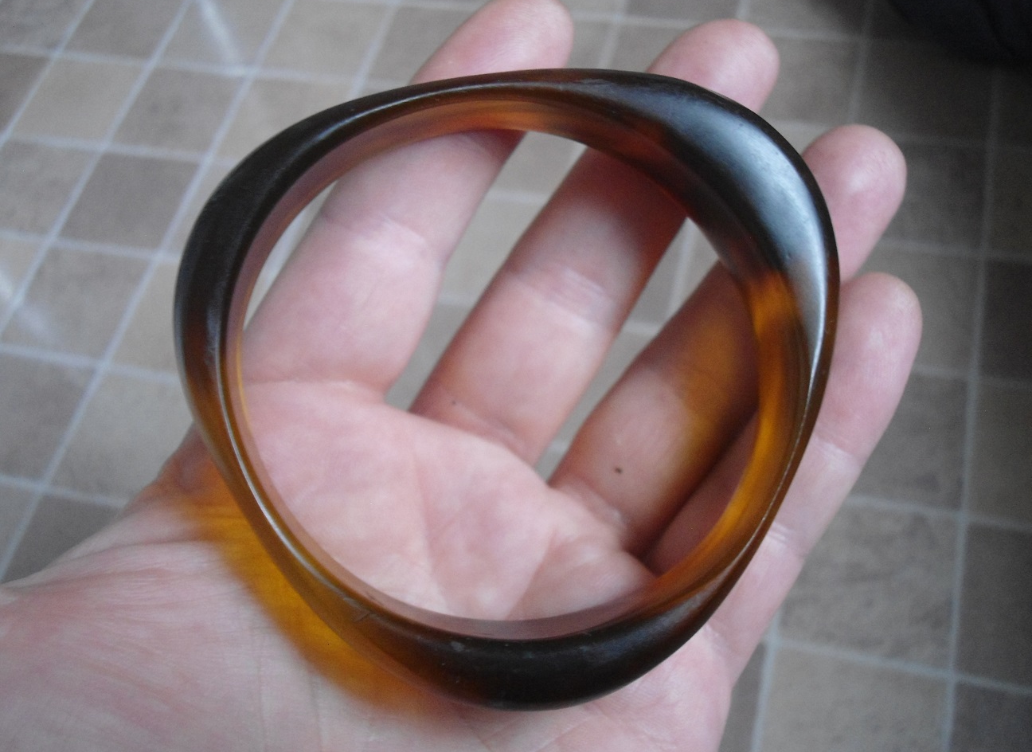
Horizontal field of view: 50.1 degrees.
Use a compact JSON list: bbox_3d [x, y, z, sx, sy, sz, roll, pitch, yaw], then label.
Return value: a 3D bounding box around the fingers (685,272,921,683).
[{"bbox_3d":[0.042,0.013,0.165,0.018,0.019,0.062,32,80,4],"label":"fingers"}]

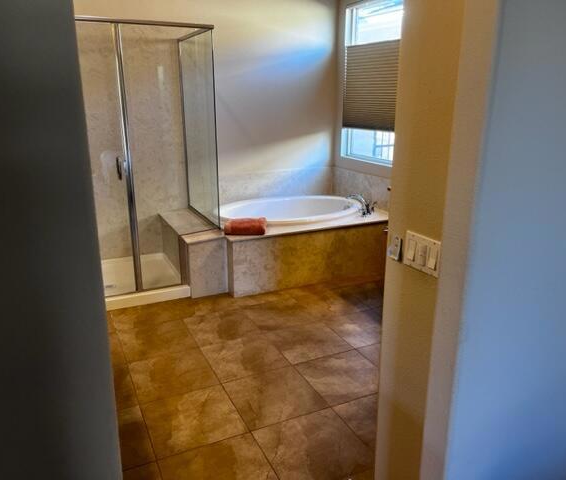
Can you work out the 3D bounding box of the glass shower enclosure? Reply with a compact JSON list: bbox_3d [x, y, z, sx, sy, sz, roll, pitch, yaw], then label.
[{"bbox_3d":[-1.399,-0.689,4.084,1.496,2.066,1.102,-8,18,-24],"label":"glass shower enclosure"}]

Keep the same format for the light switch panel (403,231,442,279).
[{"bbox_3d":[0.447,0.045,1.562,0.015,0.116,0.163,-8,18,-24],"label":"light switch panel"}]

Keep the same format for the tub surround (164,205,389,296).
[{"bbox_3d":[-0.050,-0.030,4.769,2.088,0.505,1.400,-8,18,-24],"label":"tub surround"}]

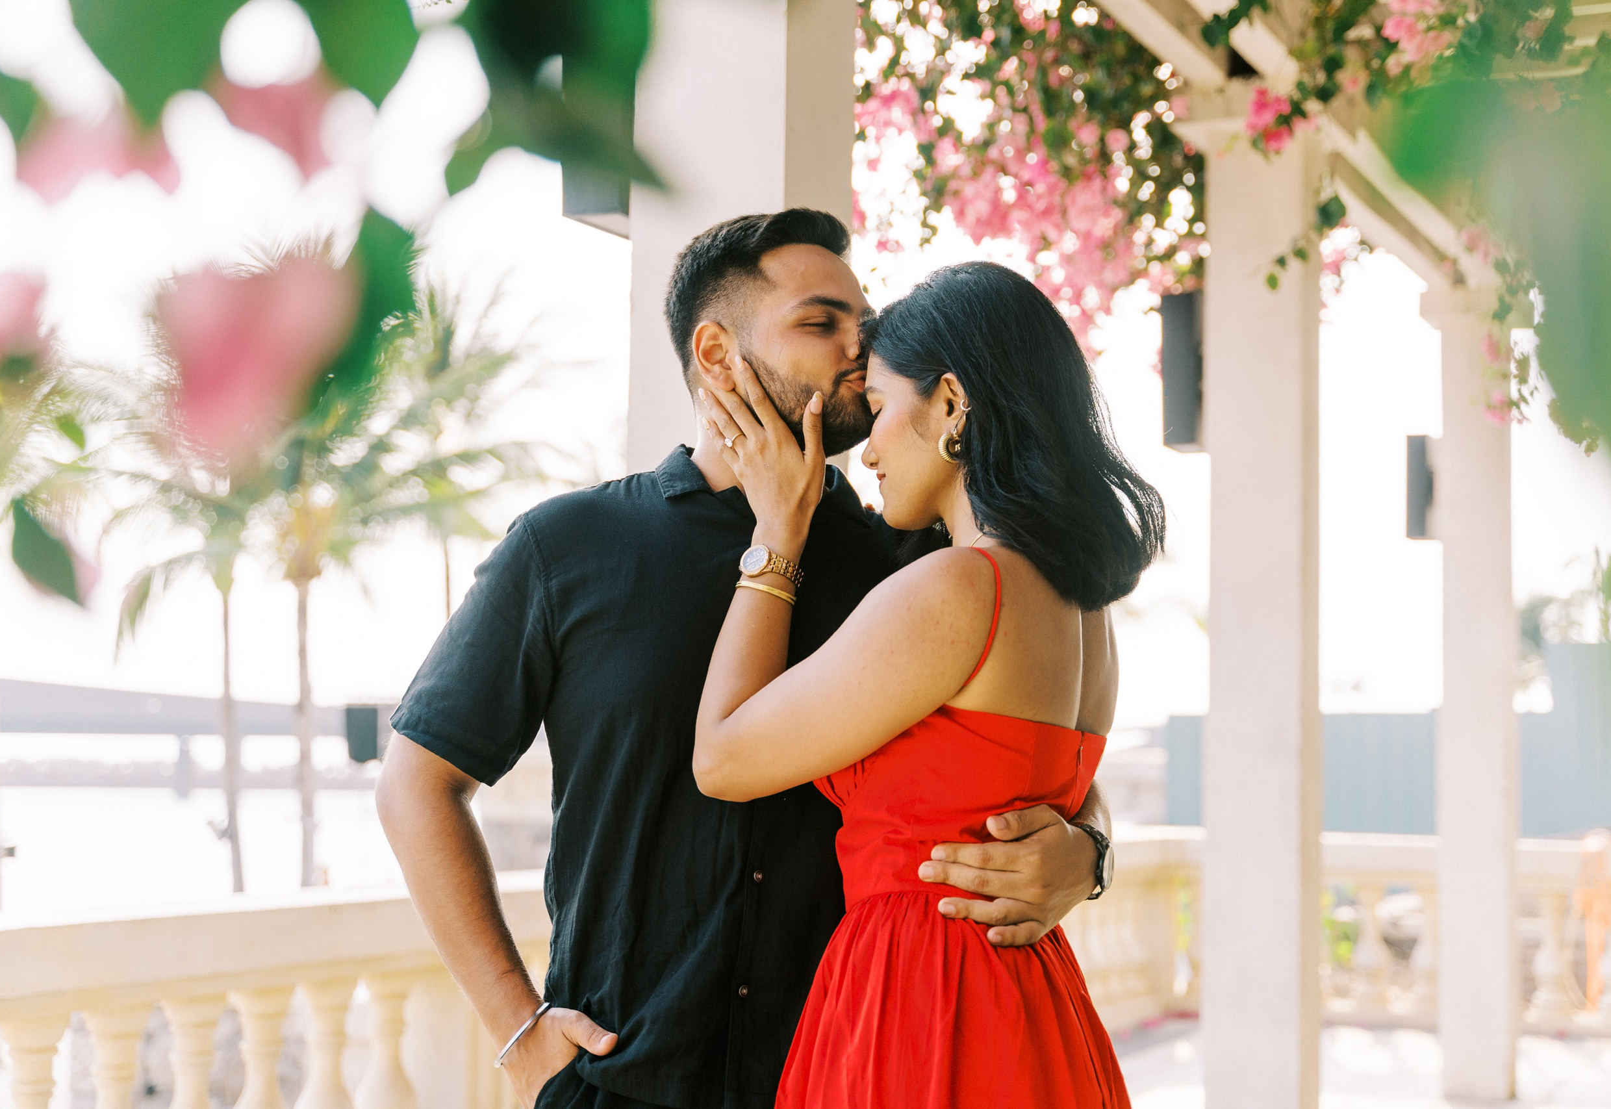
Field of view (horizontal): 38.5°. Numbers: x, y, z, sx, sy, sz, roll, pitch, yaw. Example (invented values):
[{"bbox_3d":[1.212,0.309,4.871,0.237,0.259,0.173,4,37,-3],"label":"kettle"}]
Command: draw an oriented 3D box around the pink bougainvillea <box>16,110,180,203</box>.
[{"bbox_3d":[-0.190,-0.107,0.620,0.042,0.028,0.032,3,-6,-17],"label":"pink bougainvillea"}]

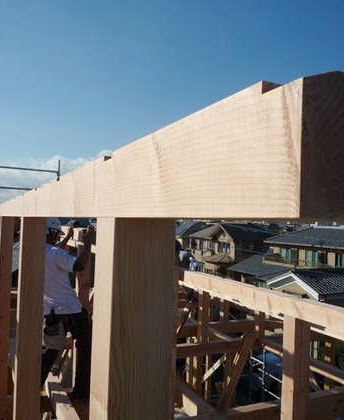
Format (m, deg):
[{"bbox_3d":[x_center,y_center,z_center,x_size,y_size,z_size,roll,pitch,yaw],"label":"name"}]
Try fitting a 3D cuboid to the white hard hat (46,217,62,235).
[{"bbox_3d":[-1.075,0.120,3.600,0.220,0.165,0.280,0,-11,36],"label":"white hard hat"}]

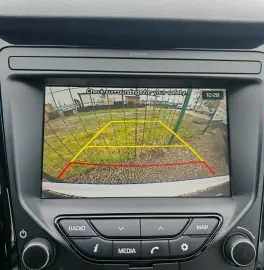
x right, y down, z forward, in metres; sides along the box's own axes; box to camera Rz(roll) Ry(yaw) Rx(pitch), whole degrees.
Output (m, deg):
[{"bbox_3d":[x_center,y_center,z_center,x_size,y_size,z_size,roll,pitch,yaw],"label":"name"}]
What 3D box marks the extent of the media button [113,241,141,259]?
[{"bbox_3d":[-0.004,0.086,0.205,0.021,0.013,0.006,0,-10,-3],"label":"media button"}]

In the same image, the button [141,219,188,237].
[{"bbox_3d":[0.025,0.071,0.209,0.037,0.013,0.006,0,-10,-3],"label":"button"}]

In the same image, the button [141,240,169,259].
[{"bbox_3d":[0.017,0.086,0.205,0.021,0.013,0.006,0,-10,-3],"label":"button"}]

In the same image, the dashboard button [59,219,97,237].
[{"bbox_3d":[-0.041,0.071,0.208,0.029,0.012,0.006,0,-10,-3],"label":"dashboard button"}]

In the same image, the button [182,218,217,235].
[{"bbox_3d":[0.053,0.071,0.209,0.028,0.012,0.006,0,-10,-3],"label":"button"}]

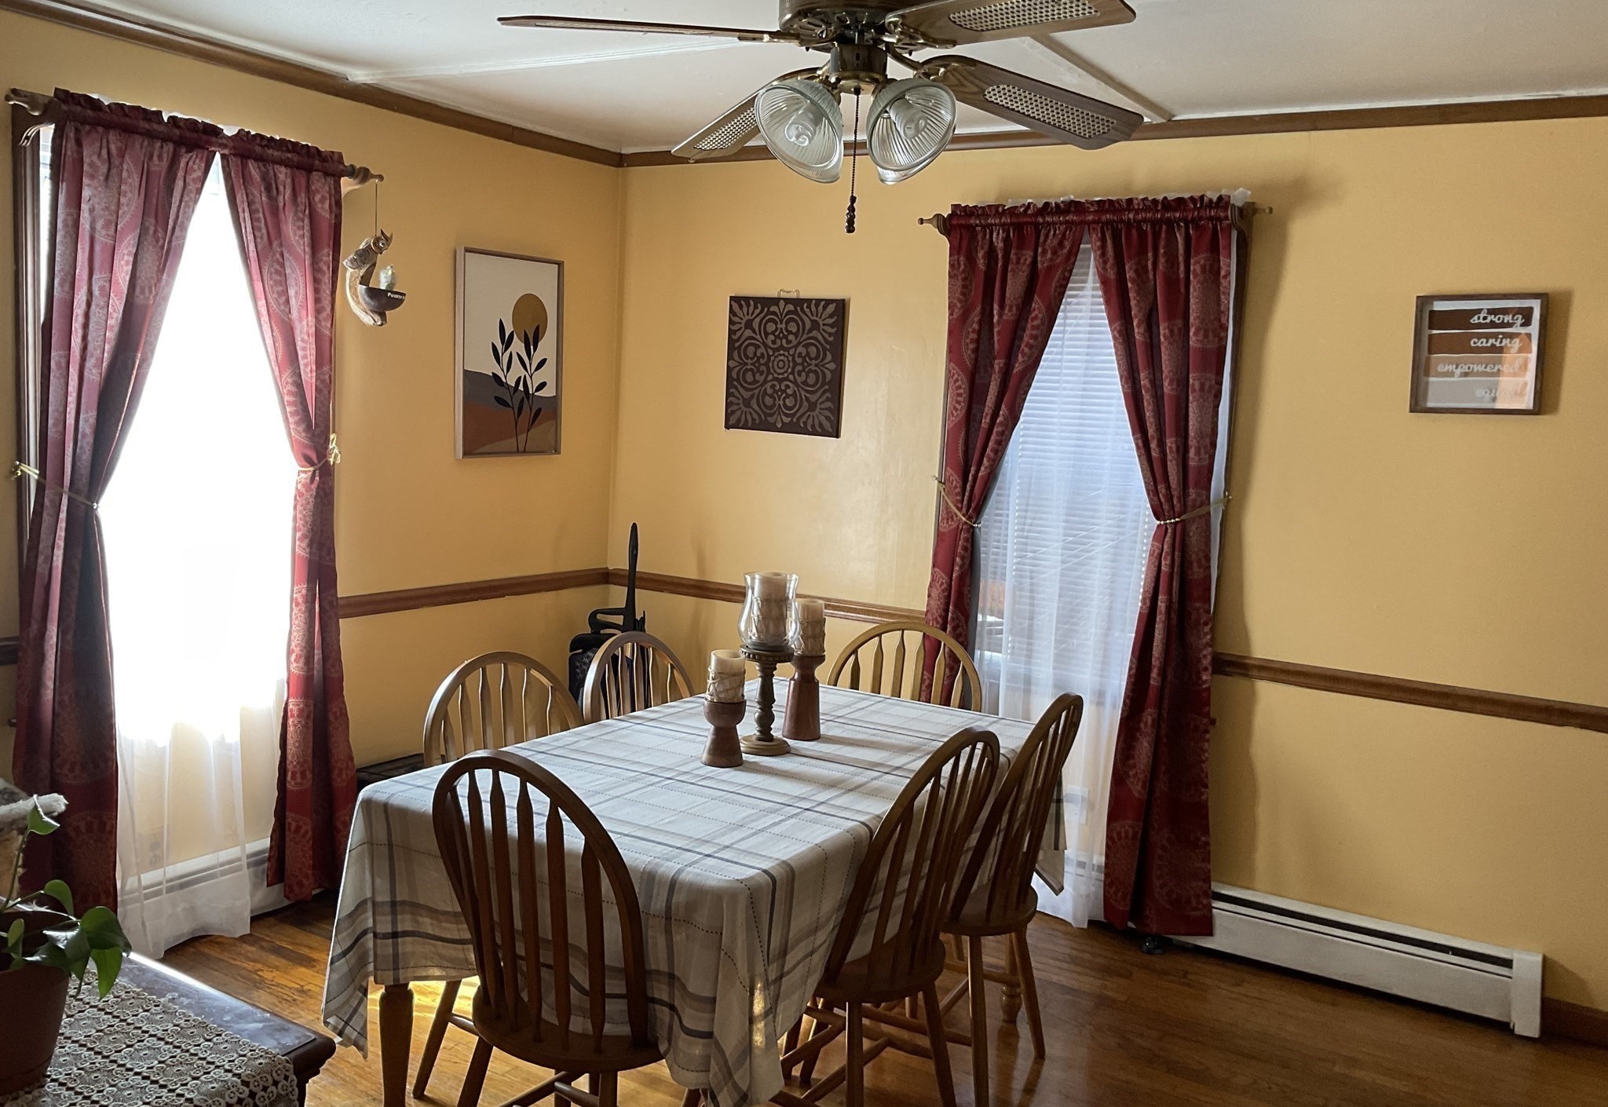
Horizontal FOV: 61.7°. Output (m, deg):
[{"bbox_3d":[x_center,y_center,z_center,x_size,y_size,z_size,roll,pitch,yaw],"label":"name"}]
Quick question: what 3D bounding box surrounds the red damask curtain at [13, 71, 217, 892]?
[{"bbox_3d":[-1.707,-0.042,3.380,0.155,2.100,0.530,7,8,31],"label":"red damask curtain"}]

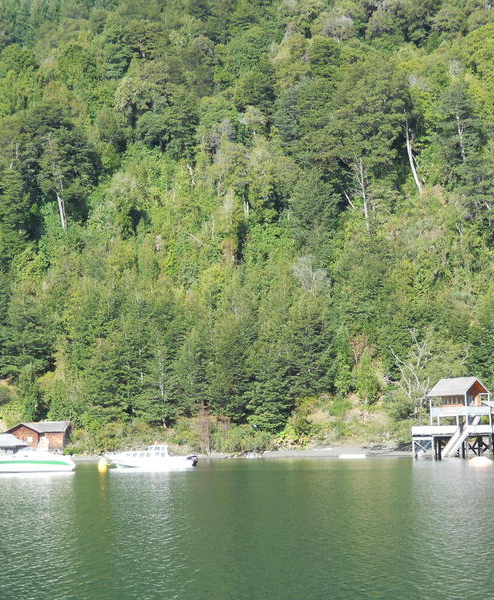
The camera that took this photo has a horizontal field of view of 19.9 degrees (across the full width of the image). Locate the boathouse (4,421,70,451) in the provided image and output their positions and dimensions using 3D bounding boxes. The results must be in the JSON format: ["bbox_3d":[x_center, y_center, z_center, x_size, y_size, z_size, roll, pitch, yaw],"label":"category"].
[{"bbox_3d":[-28.323,18.481,192.000,8.400,4.100,6.200,-1,-6,-3],"label":"boathouse"}]

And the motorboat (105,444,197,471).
[{"bbox_3d":[-8.907,14.624,131.000,8.300,2.350,2.800,0,-6,-7],"label":"motorboat"}]

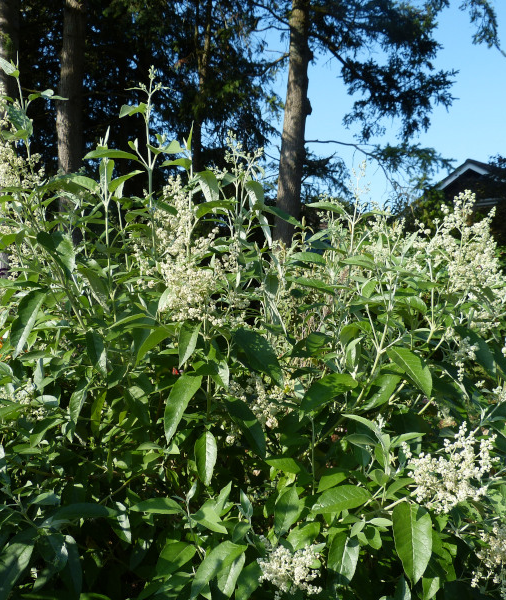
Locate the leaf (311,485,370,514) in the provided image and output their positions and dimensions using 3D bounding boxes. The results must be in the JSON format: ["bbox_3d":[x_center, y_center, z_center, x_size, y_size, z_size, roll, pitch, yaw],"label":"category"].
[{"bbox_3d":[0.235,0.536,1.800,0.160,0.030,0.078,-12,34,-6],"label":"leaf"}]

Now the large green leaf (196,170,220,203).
[{"bbox_3d":[-0.149,-0.366,2.200,0.068,0.135,0.045,-25,-15,-13],"label":"large green leaf"}]

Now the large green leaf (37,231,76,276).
[{"bbox_3d":[-0.627,-0.146,2.150,0.090,0.165,0.040,-24,-9,-10],"label":"large green leaf"}]

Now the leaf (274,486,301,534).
[{"bbox_3d":[0.093,0.565,1.800,0.075,0.138,0.030,14,-18,4],"label":"leaf"}]

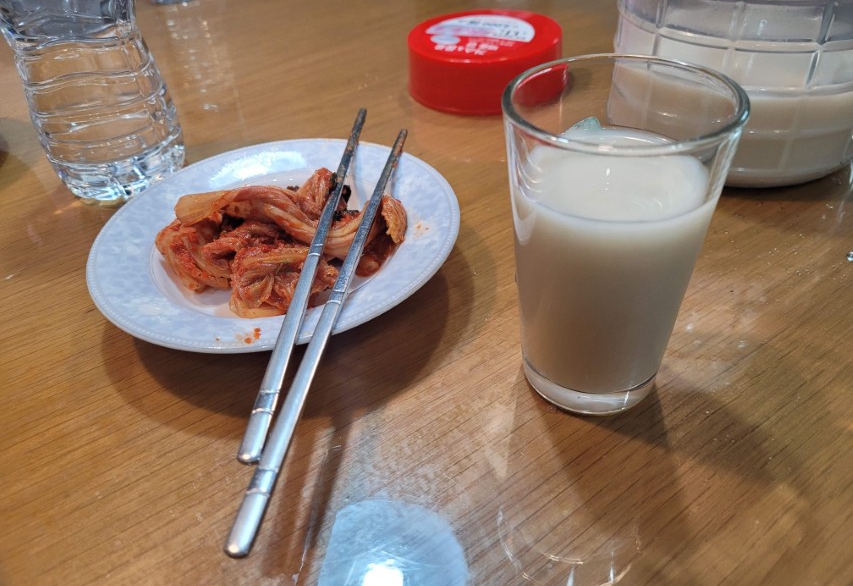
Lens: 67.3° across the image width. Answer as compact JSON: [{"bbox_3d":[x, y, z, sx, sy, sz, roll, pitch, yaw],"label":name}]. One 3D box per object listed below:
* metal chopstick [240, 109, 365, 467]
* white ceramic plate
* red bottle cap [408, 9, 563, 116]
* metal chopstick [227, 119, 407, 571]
[{"bbox_3d":[-0.042,-0.026,0.263,0.007,0.005,0.229,1,40,5],"label":"metal chopstick"},{"bbox_3d":[-0.062,-0.018,0.284,0.154,0.031,0.154,-2,41,2],"label":"white ceramic plate"},{"bbox_3d":[0.040,-0.162,0.442,0.106,0.034,0.106,-2,41,2],"label":"red bottle cap"},{"bbox_3d":[-0.029,-0.010,0.243,0.007,0.005,0.229,4,41,8],"label":"metal chopstick"}]

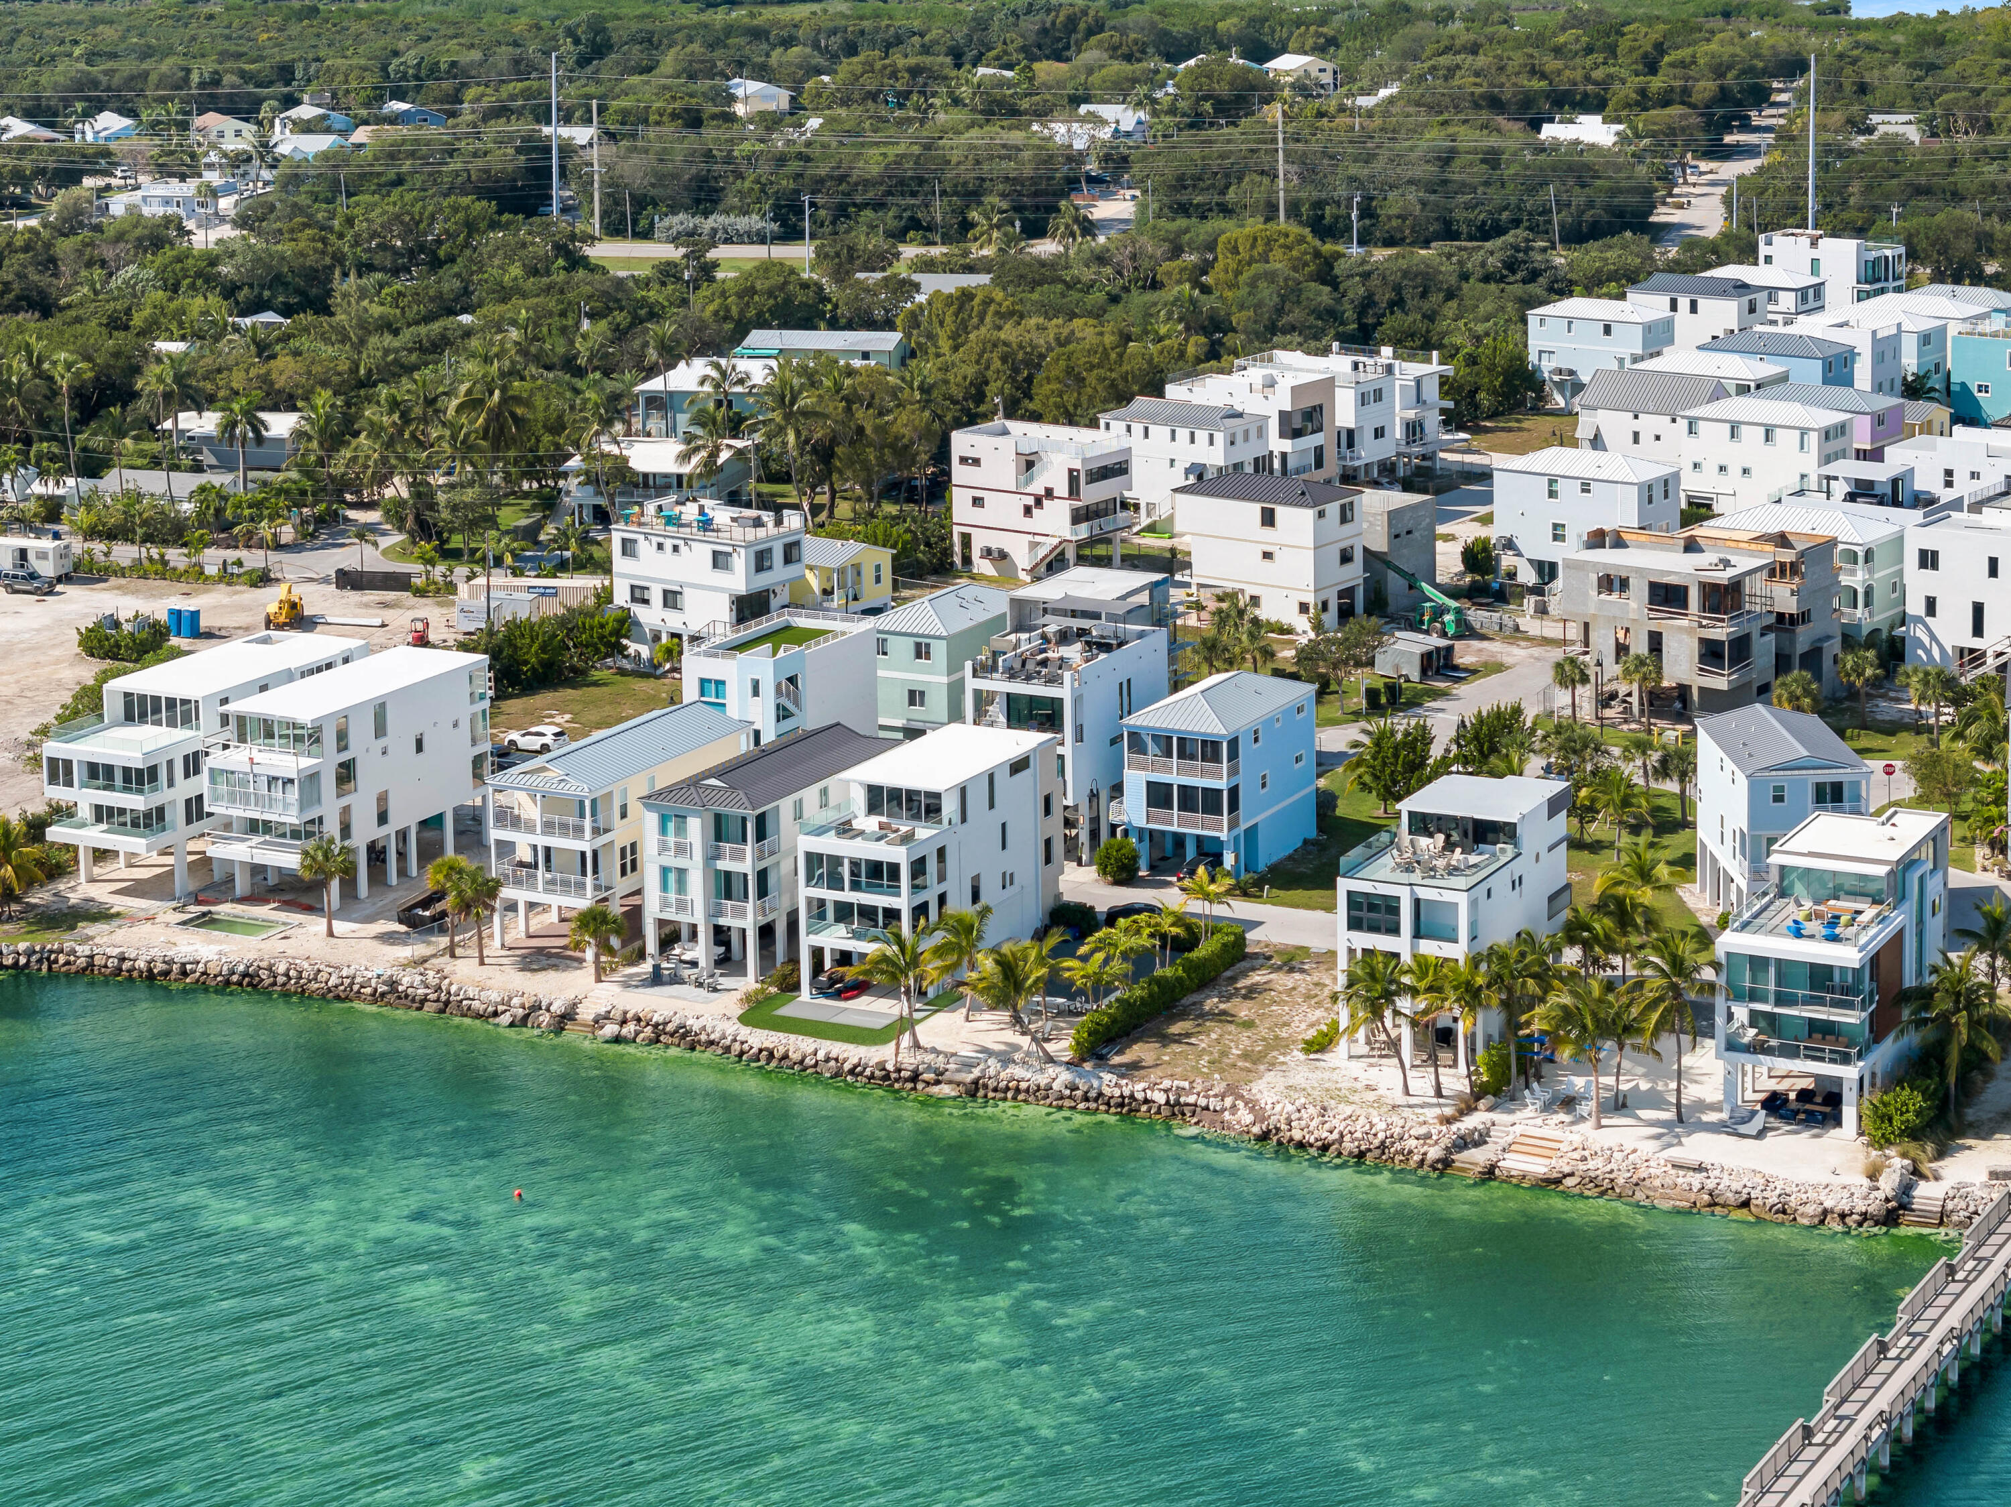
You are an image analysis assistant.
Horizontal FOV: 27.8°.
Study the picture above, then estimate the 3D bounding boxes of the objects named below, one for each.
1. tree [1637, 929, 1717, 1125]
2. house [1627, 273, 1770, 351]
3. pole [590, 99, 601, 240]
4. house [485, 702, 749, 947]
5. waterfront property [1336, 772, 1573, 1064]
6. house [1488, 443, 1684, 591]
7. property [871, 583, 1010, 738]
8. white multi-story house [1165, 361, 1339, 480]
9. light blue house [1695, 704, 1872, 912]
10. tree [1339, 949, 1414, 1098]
[{"bbox_3d":[34.830,14.180,211.050,4.200,10.360,4.200,0,14,0],"label":"tree"},{"bbox_3d":[75.259,-46.489,443.214,13.417,11.042,7.130,10,17,36],"label":"house"},{"bbox_3d":[-57.800,-82.290,573.410,0.500,19.630,0.500,0,14,0],"label":"pole"},{"bbox_3d":[-22.918,4.258,246.429,6.952,11.376,19.031,6,16,27],"label":"house"},{"bbox_3d":[24.606,9.087,221.298,7.268,12.139,15.382,6,16,27],"label":"waterfront property"},{"bbox_3d":[47.130,-19.260,329.710,13.180,10.840,6.930,9,17,36],"label":"house"},{"bbox_3d":[-3.932,-6.145,286.711,7.634,10.700,13.744,6,16,27],"label":"property"},{"bbox_3d":[22.559,-29.021,373.478,13.843,11.600,7.180,10,18,36],"label":"white multi-story house"},{"bbox_3d":[44.440,4.210,233.080,7.030,11.430,13.140,-1,14,-2],"label":"light blue house"},{"bbox_3d":[18.660,13.600,204.260,3.730,7.620,3.730,-1,14,0],"label":"tree"}]

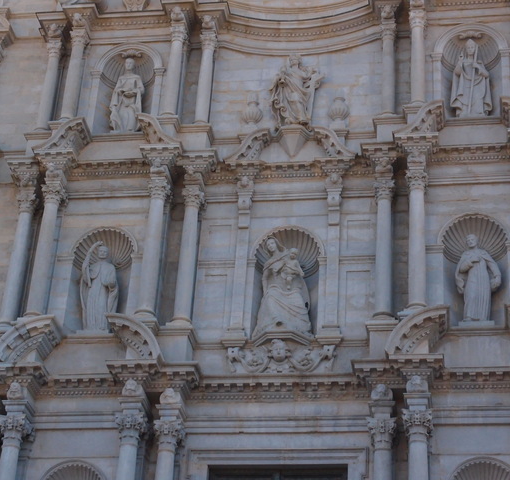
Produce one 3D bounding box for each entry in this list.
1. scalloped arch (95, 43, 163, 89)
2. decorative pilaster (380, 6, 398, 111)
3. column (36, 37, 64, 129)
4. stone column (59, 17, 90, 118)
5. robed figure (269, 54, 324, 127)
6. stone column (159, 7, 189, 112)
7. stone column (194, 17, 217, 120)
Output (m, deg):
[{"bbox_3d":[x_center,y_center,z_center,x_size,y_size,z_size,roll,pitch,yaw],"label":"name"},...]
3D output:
[{"bbox_3d":[-3.709,-5.321,39.867,1.950,1.167,0.900,-2,-32,9],"label":"scalloped arch"},{"bbox_3d":[4.080,-5.476,40.364,0.497,3.973,0.516,-2,-27,10],"label":"decorative pilaster"},{"bbox_3d":[-6.212,-4.725,39.613,0.520,3.530,0.520,-2,-32,9],"label":"column"},{"bbox_3d":[-5.378,-5.114,39.089,0.550,3.740,0.550,-2,-32,9],"label":"stone column"},{"bbox_3d":[1.188,-4.349,38.033,1.400,2.498,0.800,-2,-32,9],"label":"robed figure"},{"bbox_3d":[-2.523,-5.507,41.044,0.497,3.973,0.516,-2,-27,10],"label":"stone column"},{"bbox_3d":[-1.520,-5.303,41.336,0.497,3.973,0.516,-2,-27,10],"label":"stone column"}]

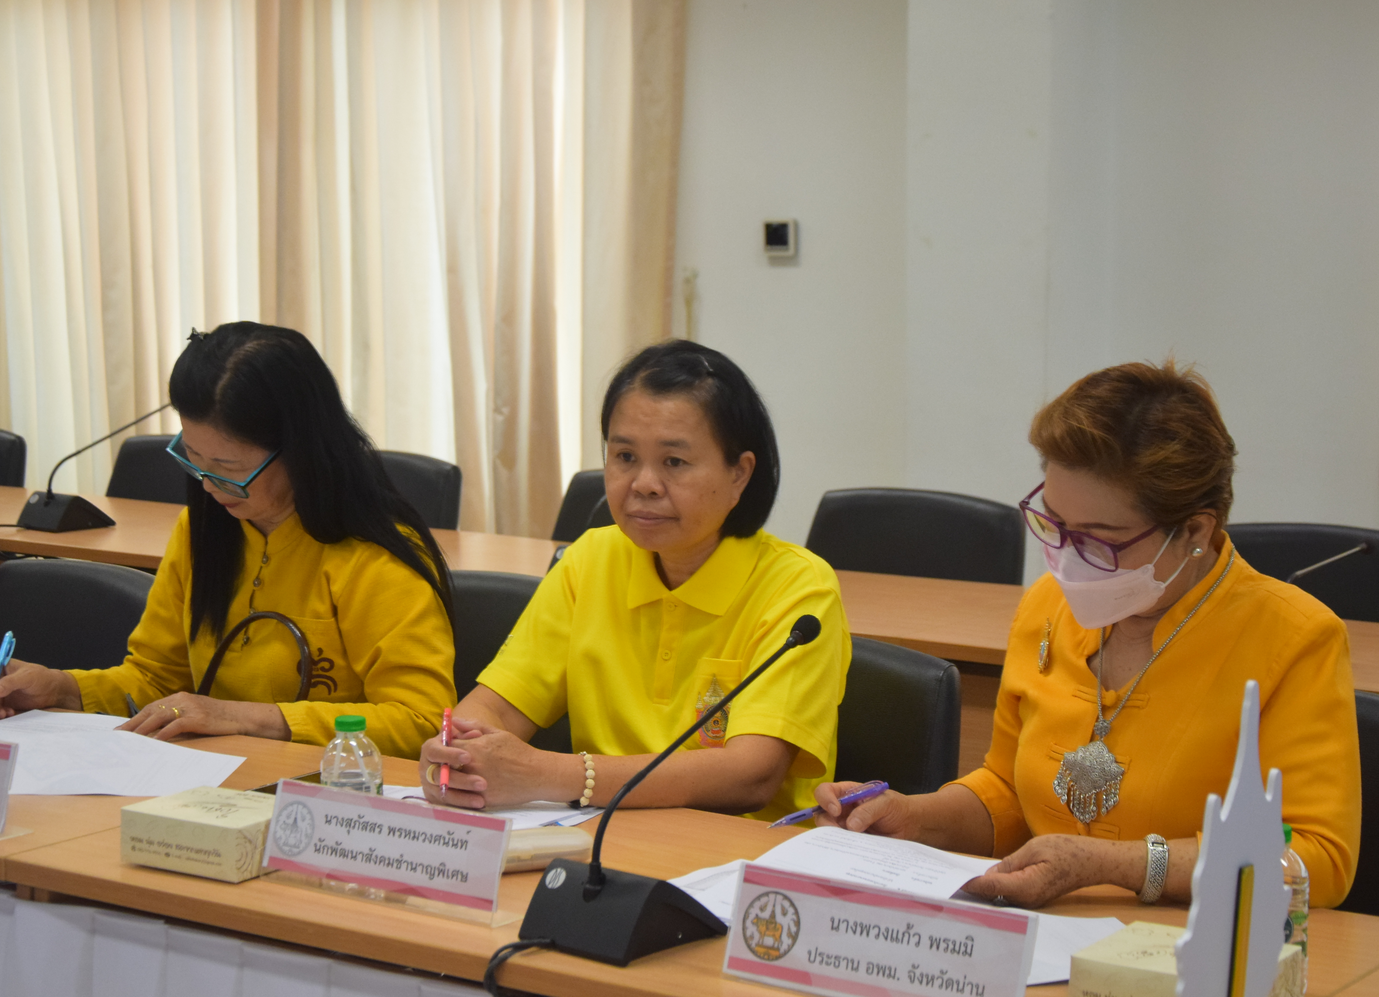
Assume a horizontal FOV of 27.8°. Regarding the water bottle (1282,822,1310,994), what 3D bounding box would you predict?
[{"bbox_3d":[0.501,0.353,2.390,0.063,0.152,0.063,5,8,34],"label":"water bottle"}]

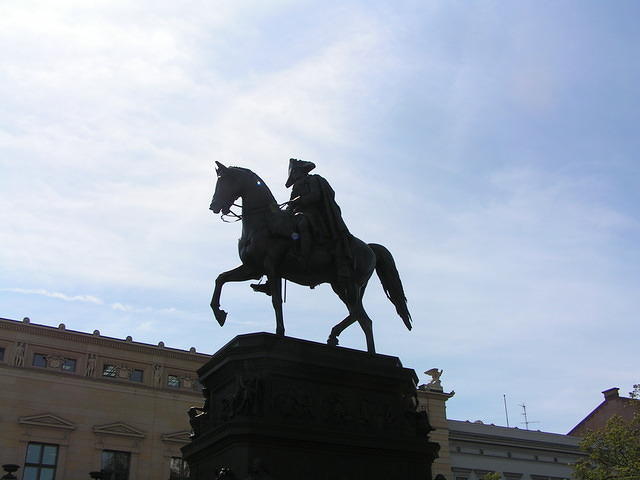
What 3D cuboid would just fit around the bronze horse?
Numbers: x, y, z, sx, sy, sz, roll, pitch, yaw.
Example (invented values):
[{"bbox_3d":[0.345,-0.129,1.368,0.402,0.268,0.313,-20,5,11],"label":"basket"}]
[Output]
[{"bbox_3d":[-0.138,0.396,18.360,5.800,5.750,1.850,14,-31,-24],"label":"bronze horse"}]

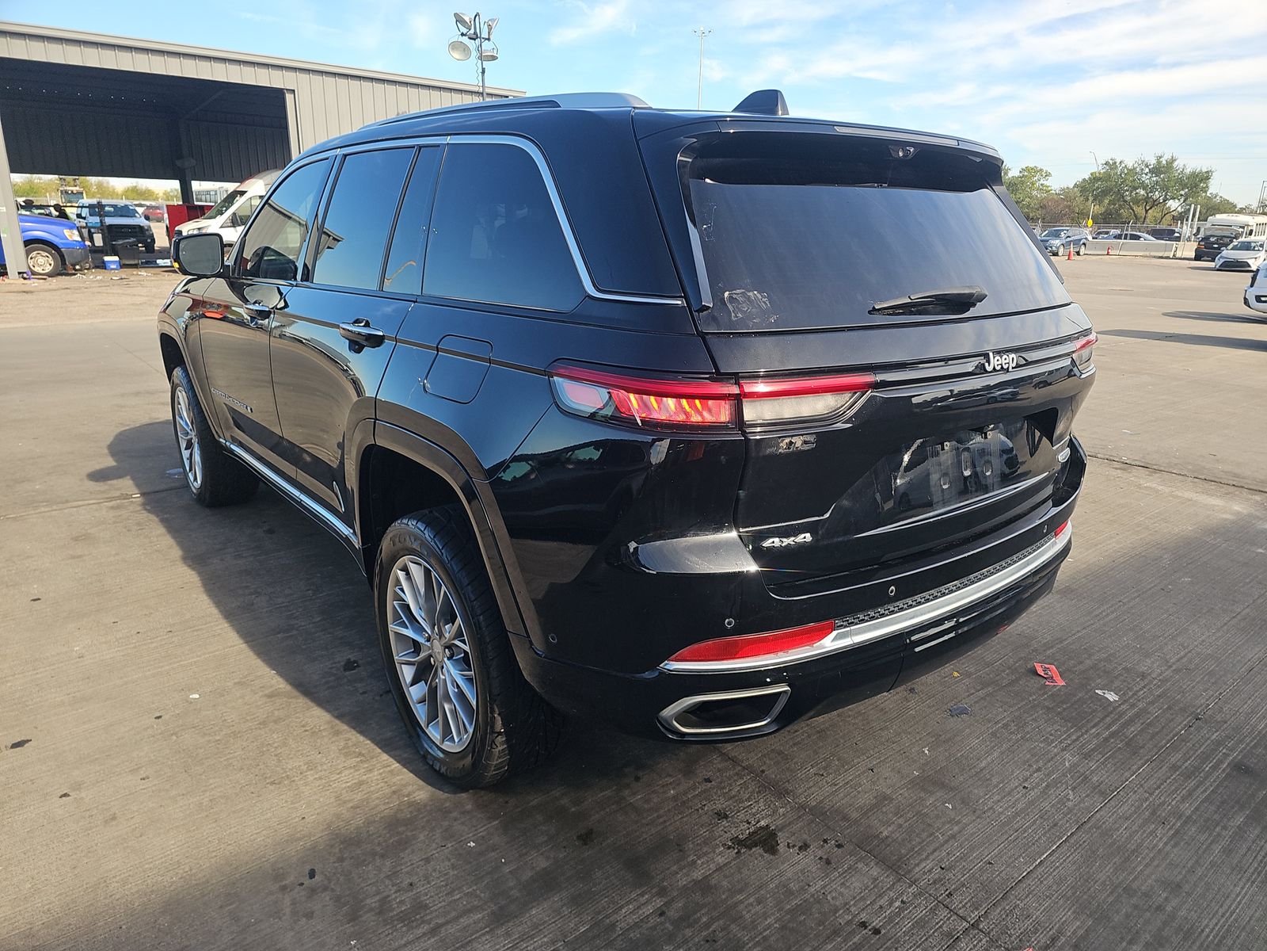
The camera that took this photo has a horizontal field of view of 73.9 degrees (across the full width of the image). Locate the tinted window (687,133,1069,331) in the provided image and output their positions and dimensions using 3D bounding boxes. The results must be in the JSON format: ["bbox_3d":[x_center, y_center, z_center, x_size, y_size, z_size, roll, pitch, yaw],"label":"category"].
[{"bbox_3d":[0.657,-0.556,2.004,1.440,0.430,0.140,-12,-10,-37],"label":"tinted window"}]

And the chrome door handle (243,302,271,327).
[{"bbox_3d":[-1.330,-0.574,2.985,0.058,0.048,0.270,-12,21,-37],"label":"chrome door handle"}]

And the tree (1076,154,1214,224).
[{"bbox_3d":[45.781,-24.813,75.831,11.800,8.700,11.500,10,19,28],"label":"tree"}]

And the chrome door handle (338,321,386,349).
[{"bbox_3d":[-0.721,-0.371,2.237,0.058,0.048,0.265,-12,21,-37],"label":"chrome door handle"}]

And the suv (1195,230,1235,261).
[{"bbox_3d":[36.131,-14.119,51.947,1.900,1.660,4.700,12,20,32],"label":"suv"}]

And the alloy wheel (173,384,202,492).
[{"bbox_3d":[-2.339,-0.217,4.613,0.200,0.555,0.555,-12,21,-37],"label":"alloy wheel"}]

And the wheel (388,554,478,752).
[{"bbox_3d":[-0.483,0.469,2.353,0.200,0.545,0.545,-12,21,-37],"label":"wheel"}]

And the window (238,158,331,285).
[{"bbox_3d":[-1.335,-0.953,3.204,0.060,0.480,0.800,11,7,-41],"label":"window"}]

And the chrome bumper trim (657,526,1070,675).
[{"bbox_3d":[0.751,0.261,2.101,1.640,0.090,0.210,-12,21,-37],"label":"chrome bumper trim"}]

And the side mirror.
[{"bbox_3d":[-1.827,-0.926,3.539,0.210,0.185,0.140,-12,21,-37],"label":"side mirror"}]

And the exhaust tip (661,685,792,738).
[{"bbox_3d":[0.196,0.509,1.819,0.285,0.085,0.080,-5,18,-20],"label":"exhaust tip"}]

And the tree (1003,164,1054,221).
[{"bbox_3d":[36.795,-25.514,79.334,8.000,8.000,8.000,8,18,23],"label":"tree"}]

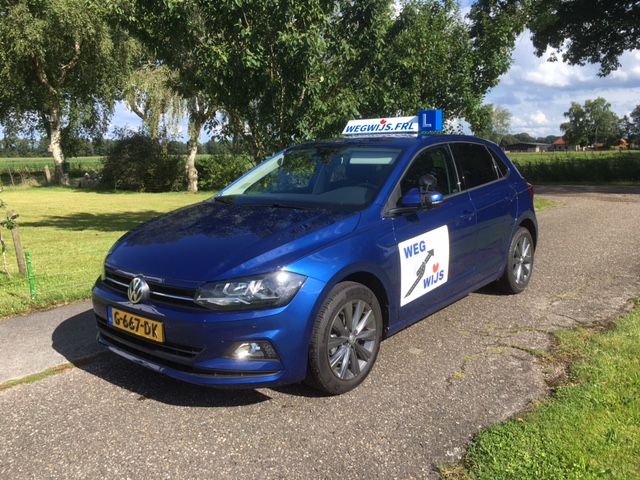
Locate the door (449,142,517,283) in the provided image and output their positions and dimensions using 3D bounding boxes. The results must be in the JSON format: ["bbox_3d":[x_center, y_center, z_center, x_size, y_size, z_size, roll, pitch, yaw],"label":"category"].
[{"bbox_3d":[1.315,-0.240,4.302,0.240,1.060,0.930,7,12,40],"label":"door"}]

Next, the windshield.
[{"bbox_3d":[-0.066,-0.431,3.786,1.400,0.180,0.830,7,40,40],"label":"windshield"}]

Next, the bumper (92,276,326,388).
[{"bbox_3d":[-0.810,0.412,3.011,1.720,0.500,0.530,7,12,40],"label":"bumper"}]

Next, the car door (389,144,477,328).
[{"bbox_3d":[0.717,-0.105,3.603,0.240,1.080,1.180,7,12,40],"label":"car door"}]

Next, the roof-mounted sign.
[{"bbox_3d":[0.588,-0.954,4.419,0.940,0.180,0.220,7,12,40],"label":"roof-mounted sign"}]

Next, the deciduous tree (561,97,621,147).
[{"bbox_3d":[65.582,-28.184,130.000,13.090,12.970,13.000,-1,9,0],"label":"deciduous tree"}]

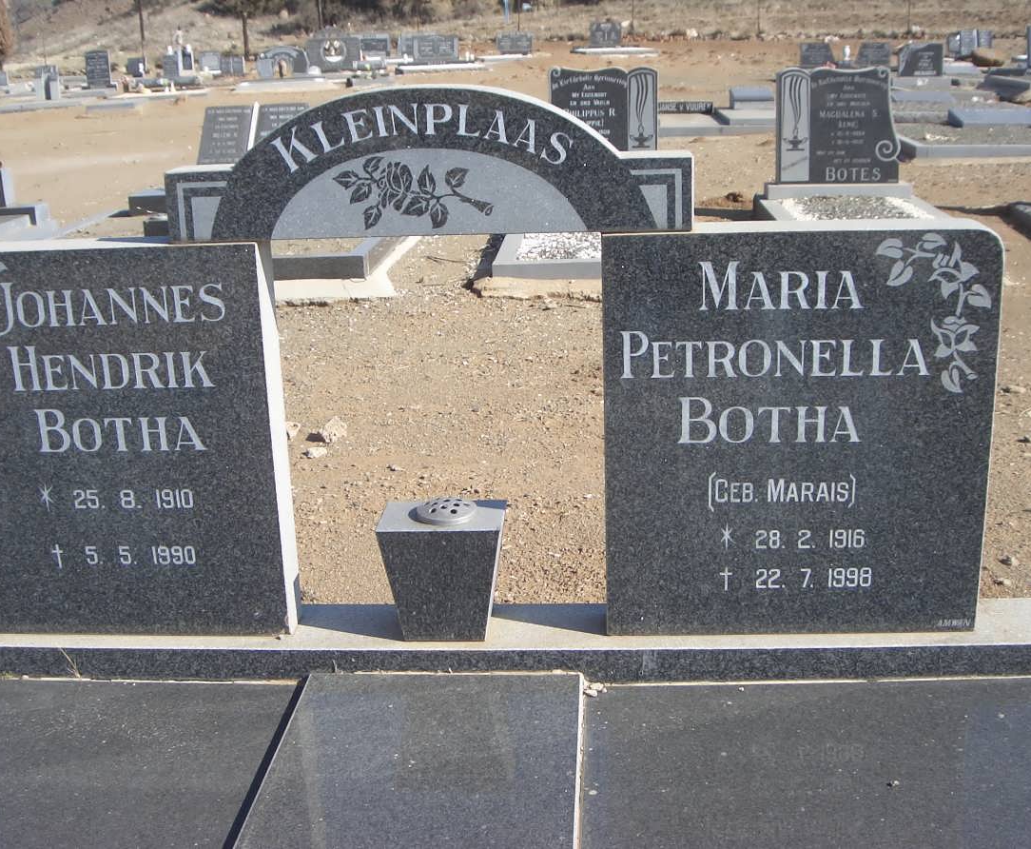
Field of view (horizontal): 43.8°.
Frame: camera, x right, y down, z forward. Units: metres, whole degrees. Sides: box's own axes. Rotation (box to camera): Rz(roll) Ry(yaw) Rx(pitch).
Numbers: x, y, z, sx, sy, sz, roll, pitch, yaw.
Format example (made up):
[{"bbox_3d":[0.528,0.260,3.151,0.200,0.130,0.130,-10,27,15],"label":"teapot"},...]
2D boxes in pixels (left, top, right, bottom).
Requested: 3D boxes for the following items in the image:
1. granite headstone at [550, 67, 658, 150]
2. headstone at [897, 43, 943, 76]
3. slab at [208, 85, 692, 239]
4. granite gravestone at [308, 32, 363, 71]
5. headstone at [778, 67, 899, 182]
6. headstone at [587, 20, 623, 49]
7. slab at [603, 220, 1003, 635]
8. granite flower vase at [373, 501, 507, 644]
[{"bbox_3d":[0.531,-1.794,7.670,0.643,0.660,0.110,-1,18,4],"label":"granite headstone"},{"bbox_3d":[5.615,-5.060,17.799,0.594,0.444,0.140,-1,18,4],"label":"headstone"},{"bbox_3d":[-0.139,-0.421,2.049,0.833,0.229,0.090,-1,18,4],"label":"slab"},{"bbox_3d":[-3.800,-7.818,26.948,1.138,0.822,0.160,-1,18,4],"label":"granite gravestone"},{"bbox_3d":[1.848,-1.712,7.353,0.659,0.650,0.110,-1,18,4],"label":"headstone"},{"bbox_3d":[2.477,-10.639,34.968,0.878,0.669,0.150,-1,18,4],"label":"headstone"},{"bbox_3d":[0.462,0.015,2.141,0.624,0.692,0.101,-1,18,4],"label":"slab"},{"bbox_3d":[-0.128,0.251,2.237,0.208,0.229,0.140,-1,18,4],"label":"granite flower vase"}]

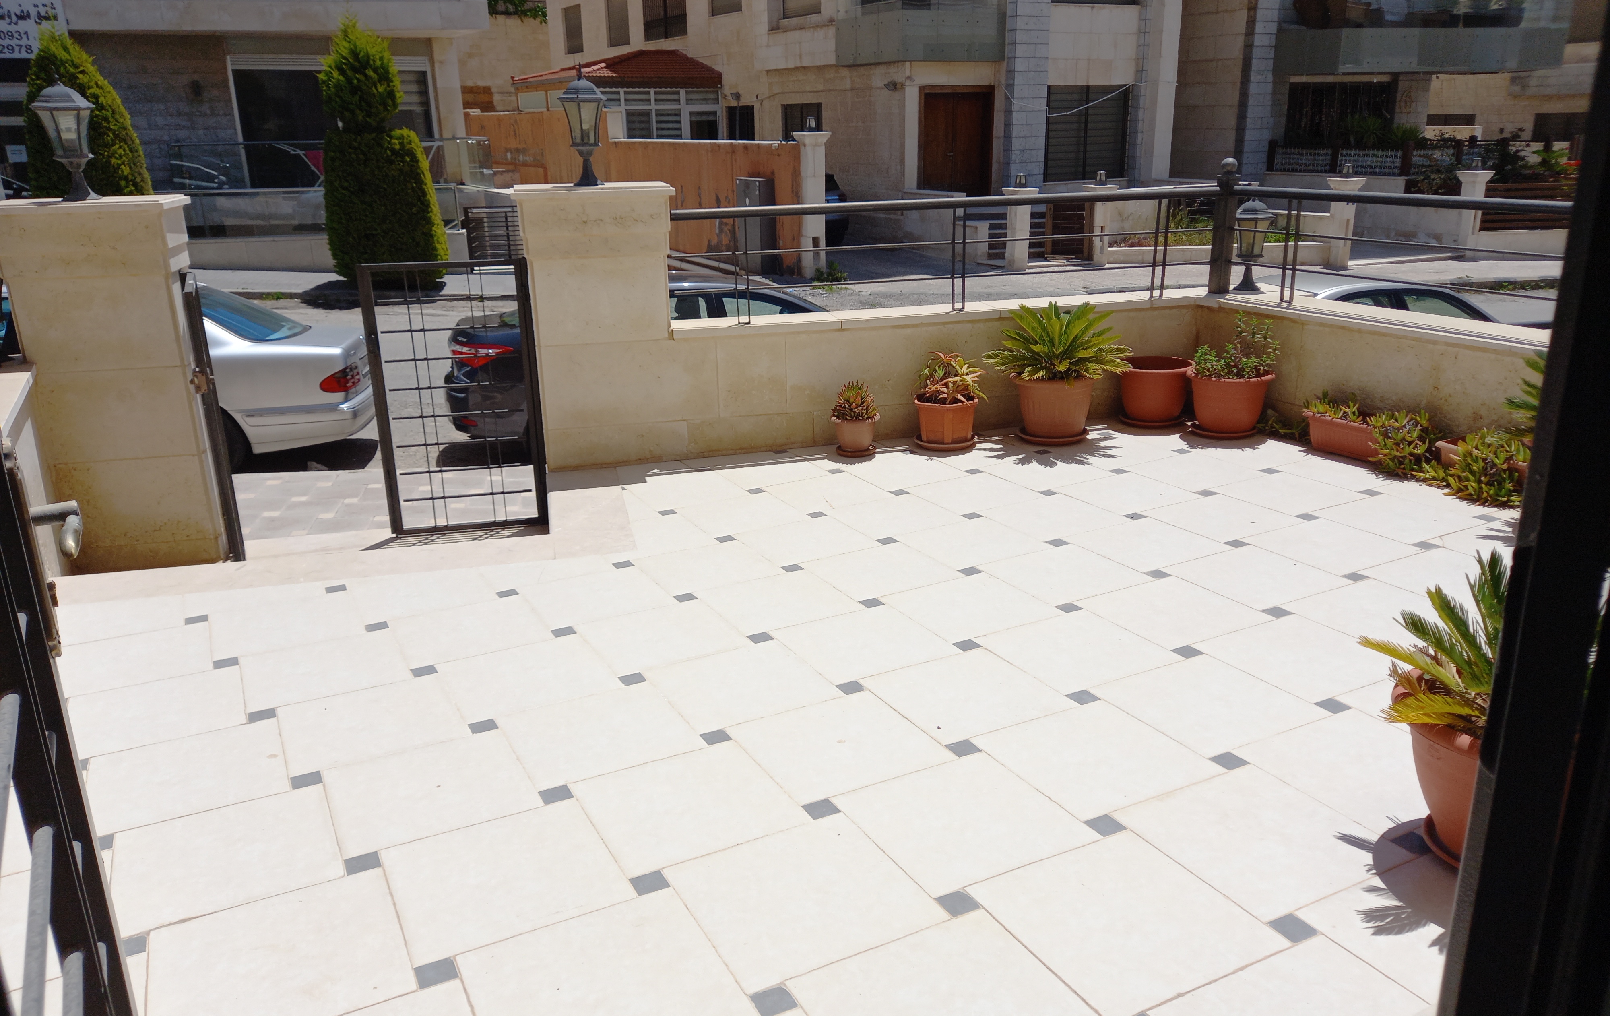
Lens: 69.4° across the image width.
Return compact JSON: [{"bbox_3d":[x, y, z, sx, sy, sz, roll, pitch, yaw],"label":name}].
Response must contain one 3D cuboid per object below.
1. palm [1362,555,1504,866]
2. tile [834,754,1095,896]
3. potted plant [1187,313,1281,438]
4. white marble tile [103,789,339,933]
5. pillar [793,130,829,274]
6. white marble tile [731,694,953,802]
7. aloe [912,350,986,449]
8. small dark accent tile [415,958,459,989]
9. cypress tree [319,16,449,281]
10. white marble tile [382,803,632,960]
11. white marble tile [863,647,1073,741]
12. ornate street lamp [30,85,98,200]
[{"bbox_3d":[1.359,0.351,2.143,0.660,0.660,0.660,11,22,33],"label":"palm"},{"bbox_3d":[0.376,0.754,2.810,0.468,0.015,0.468,-10,19,-25],"label":"tile"},{"bbox_3d":[2.016,-0.636,5.487,0.420,0.561,0.410,6,19,20],"label":"potted plant"},{"bbox_3d":[-1.285,0.790,2.608,0.445,0.020,0.445,-11,19,-26],"label":"white marble tile"},{"bbox_3d":[0.089,-4.709,17.964,0.500,2.180,0.500,-5,18,-12],"label":"pillar"},{"bbox_3d":[0.079,0.617,3.018,0.445,0.020,0.445,-11,19,-26],"label":"white marble tile"},{"bbox_3d":[0.724,-0.550,5.824,0.365,0.464,0.340,-1,18,0],"label":"aloe"},{"bbox_3d":[-0.738,0.940,2.331,0.070,0.015,0.070,-10,19,-25],"label":"small dark accent tile"},{"bbox_3d":[-6.346,-5.287,17.007,1.750,3.850,1.750,-1,18,0],"label":"cypress tree"},{"bbox_3d":[-0.688,0.839,2.652,0.468,0.015,0.468,-10,19,-25],"label":"white marble tile"},{"bbox_3d":[0.412,0.478,2.981,0.410,0.020,0.410,-11,19,-26],"label":"white marble tile"},{"bbox_3d":[-3.024,-1.531,4.771,0.220,0.510,0.220,-5,18,-12],"label":"ornate street lamp"}]

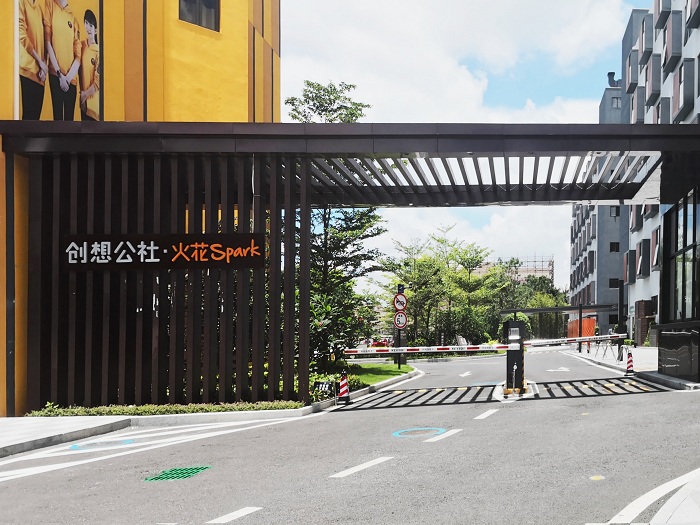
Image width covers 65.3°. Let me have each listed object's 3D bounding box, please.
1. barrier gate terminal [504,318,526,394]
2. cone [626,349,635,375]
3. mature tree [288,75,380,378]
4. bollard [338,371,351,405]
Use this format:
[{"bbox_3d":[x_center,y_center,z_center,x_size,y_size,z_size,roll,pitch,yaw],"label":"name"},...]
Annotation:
[{"bbox_3d":[3.759,2.146,12.400,0.460,1.580,0.400,-1,-4,22],"label":"barrier gate terminal"},{"bbox_3d":[7.841,2.802,15.300,0.290,0.710,0.290,-1,-4,18],"label":"cone"},{"bbox_3d":[-0.644,-1.288,19.000,3.700,10.100,3.700,0,-4,0],"label":"mature tree"},{"bbox_3d":[-0.117,2.656,11.600,0.280,0.710,0.280,-1,-4,18],"label":"bollard"}]

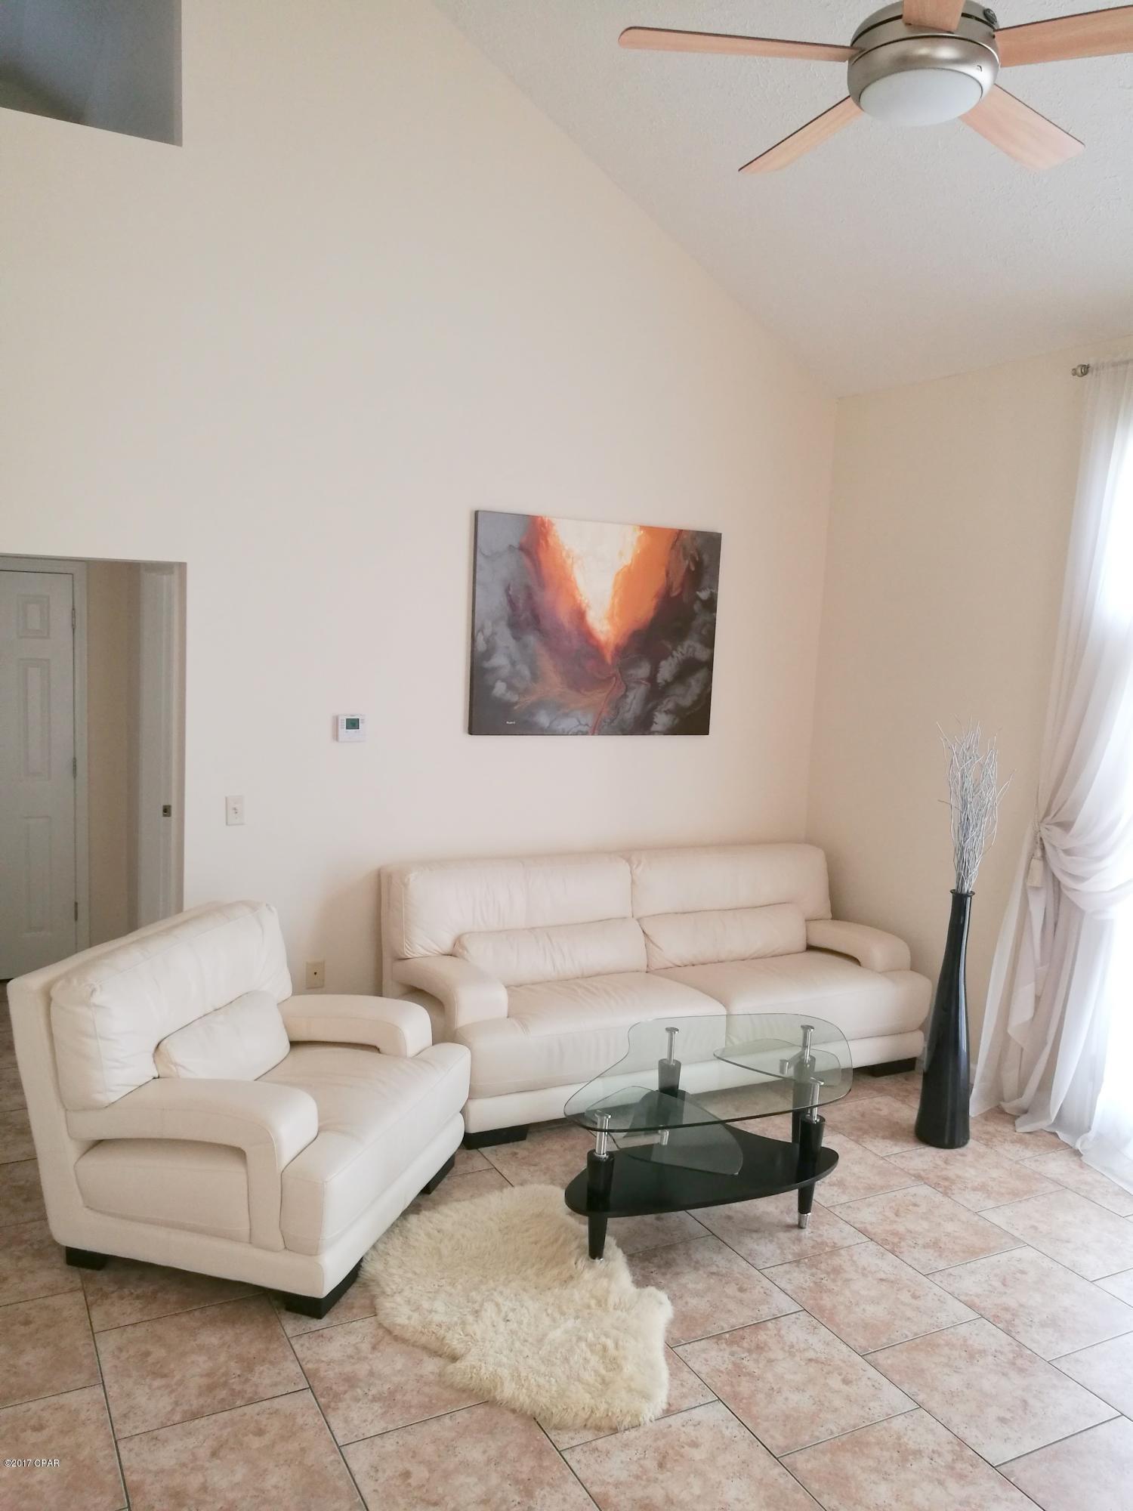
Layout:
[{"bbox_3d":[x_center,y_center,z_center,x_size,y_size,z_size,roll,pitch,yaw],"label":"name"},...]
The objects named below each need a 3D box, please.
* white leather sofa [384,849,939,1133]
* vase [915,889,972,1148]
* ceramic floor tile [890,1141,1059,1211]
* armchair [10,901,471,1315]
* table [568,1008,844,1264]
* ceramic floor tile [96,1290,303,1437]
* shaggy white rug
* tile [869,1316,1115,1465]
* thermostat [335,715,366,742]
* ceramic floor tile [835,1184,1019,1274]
[{"bbox_3d":[0.413,0.943,5.189,2.235,0.845,1.005,-1,7,-27],"label":"white leather sofa"},{"bbox_3d":[1.490,1.004,4.533,0.208,0.971,0.208,-1,7,-27],"label":"vase"},{"bbox_3d":[1.473,1.524,4.288,0.451,0.010,0.451,-1,7,-28],"label":"ceramic floor tile"},{"bbox_3d":[-0.971,1.035,3.796,1.025,0.840,1.070,5,7,16],"label":"armchair"},{"bbox_3d":[0.475,1.266,3.950,1.300,0.490,0.830,-4,9,-43],"label":"table"},{"bbox_3d":[-0.938,1.551,3.018,0.451,0.010,0.451,-1,7,-28],"label":"ceramic floor tile"},{"bbox_3d":[-0.137,1.533,3.324,0.780,0.055,1.160,0,7,-25],"label":"shaggy white rug"},{"bbox_3d":[1.103,1.649,3.082,0.452,0.010,0.452,-1,8,-28],"label":"tile"},{"bbox_3d":[-0.884,-0.110,4.840,0.122,0.112,0.035,-1,8,-27],"label":"thermostat"},{"bbox_3d":[1.185,1.558,3.891,0.452,0.010,0.452,-1,8,-28],"label":"ceramic floor tile"}]

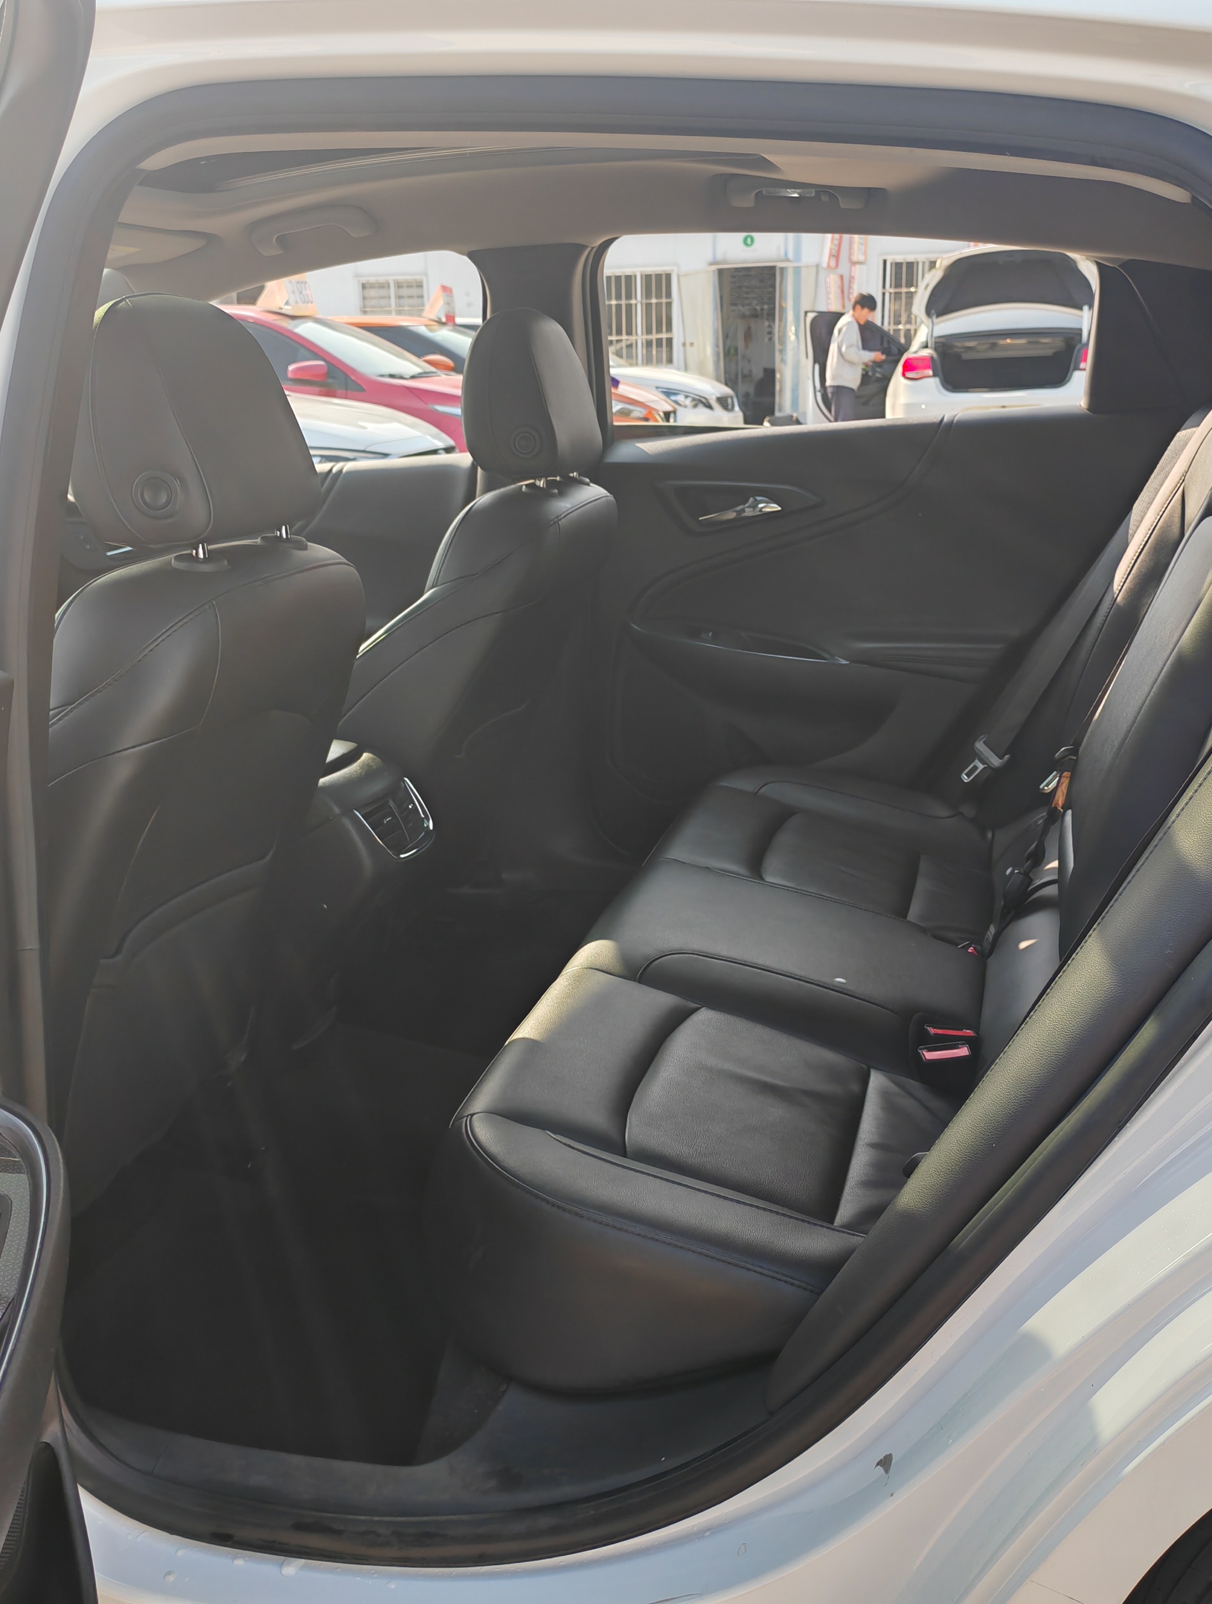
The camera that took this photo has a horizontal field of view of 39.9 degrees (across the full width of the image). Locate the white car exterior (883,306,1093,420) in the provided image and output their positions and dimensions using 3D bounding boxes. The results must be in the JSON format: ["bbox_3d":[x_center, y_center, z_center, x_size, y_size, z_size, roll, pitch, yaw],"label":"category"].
[{"bbox_3d":[3.533,-3.575,14.600,1.850,1.470,4.750,4,15,13],"label":"white car exterior"}]

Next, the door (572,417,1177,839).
[{"bbox_3d":[0.396,-0.213,2.462,0.880,0.670,0.130,4,15,13],"label":"door"}]

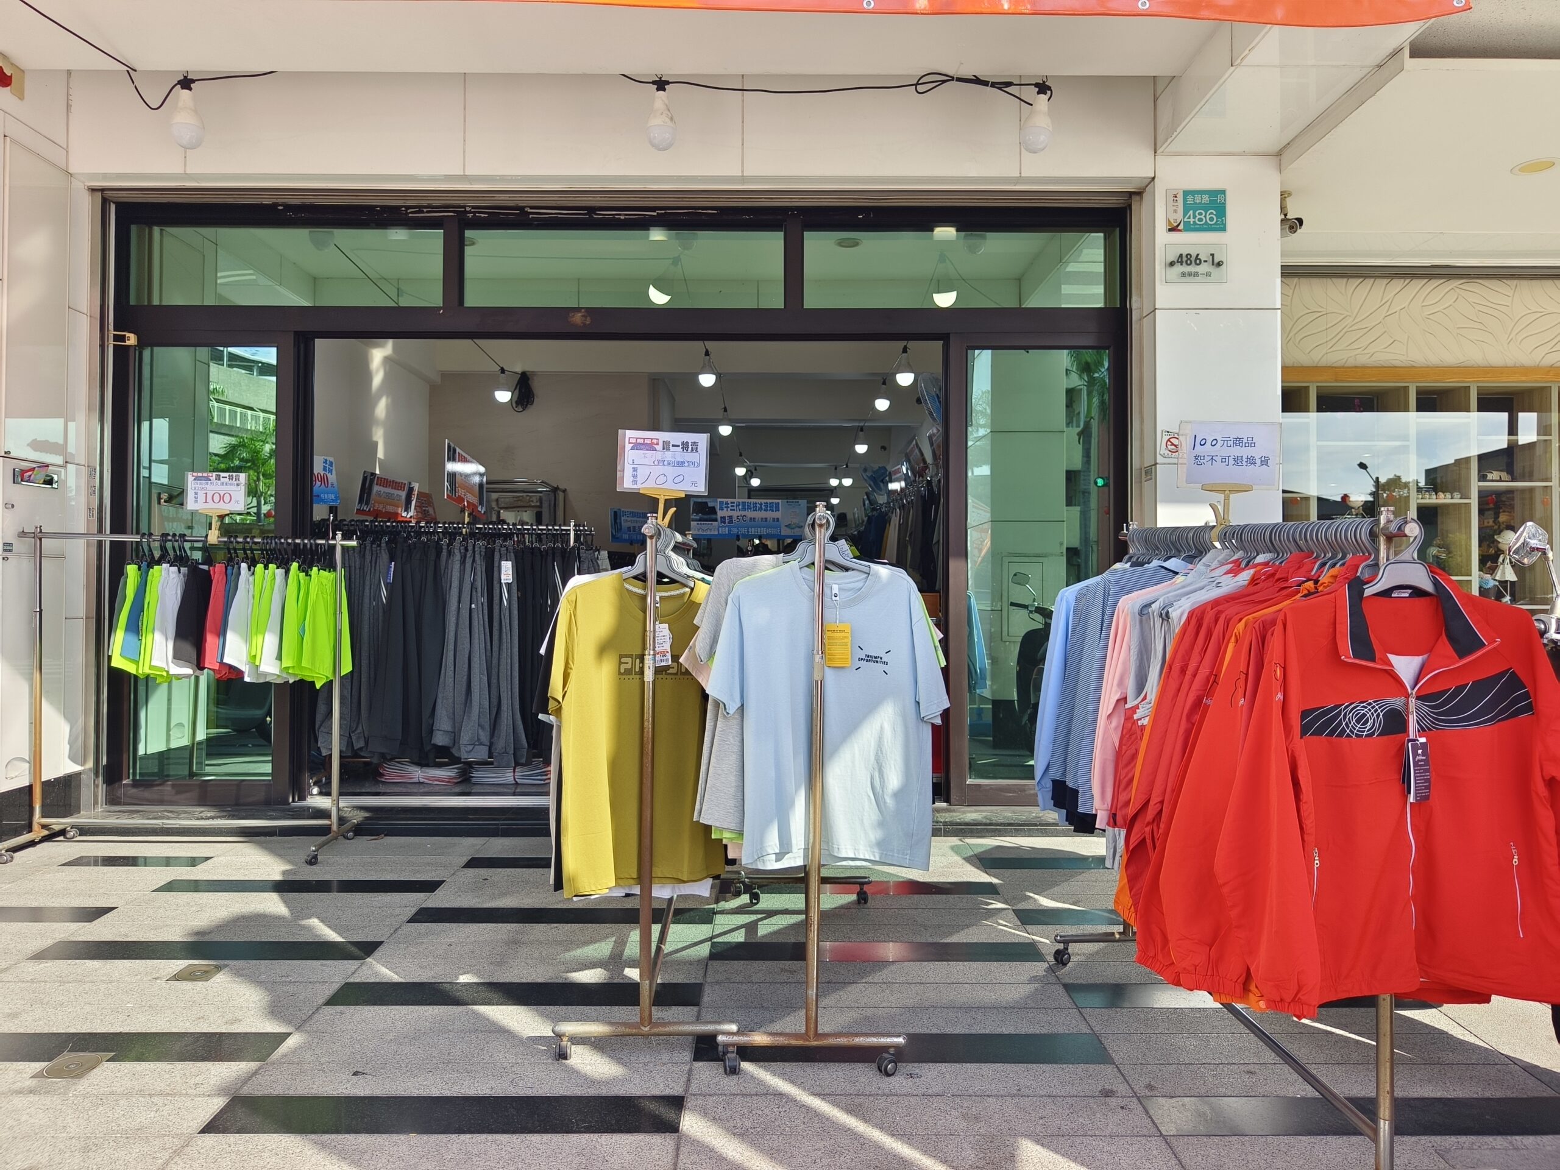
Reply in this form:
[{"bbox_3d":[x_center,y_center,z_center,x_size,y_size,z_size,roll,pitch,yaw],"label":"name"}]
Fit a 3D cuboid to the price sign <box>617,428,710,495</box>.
[{"bbox_3d":[-0.303,-0.319,2.700,0.237,0.160,0.012,2,-1,0],"label":"price sign"}]

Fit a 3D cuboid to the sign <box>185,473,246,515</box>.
[{"bbox_3d":[-2.175,-0.355,4.000,0.240,0.157,0.012,0,-1,-2],"label":"sign"}]

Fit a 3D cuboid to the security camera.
[{"bbox_3d":[2.274,-1.662,4.650,0.090,0.210,0.190,0,-1,-18],"label":"security camera"}]

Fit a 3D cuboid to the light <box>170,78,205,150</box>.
[{"bbox_3d":[-2.331,-1.857,4.080,0.117,0.278,0.117,0,-1,0],"label":"light"}]

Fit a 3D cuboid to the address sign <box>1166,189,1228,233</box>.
[{"bbox_3d":[1.776,-1.593,4.420,0.259,0.181,0.012,0,-1,0],"label":"address sign"}]

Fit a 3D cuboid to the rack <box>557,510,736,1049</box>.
[{"bbox_3d":[-0.326,0.449,2.935,0.426,1.253,1.217,0,1,-2],"label":"rack"}]

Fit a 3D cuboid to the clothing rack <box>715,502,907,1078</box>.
[{"bbox_3d":[0.082,0.434,2.881,0.422,1.285,1.203,0,1,1],"label":"clothing rack"}]

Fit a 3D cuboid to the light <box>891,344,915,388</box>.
[{"bbox_3d":[0.790,-1.397,6.600,0.115,0.270,0.115,0,-1,0],"label":"light"}]

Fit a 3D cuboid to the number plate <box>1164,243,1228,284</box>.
[{"bbox_3d":[1.772,-1.367,4.410,0.263,0.166,0.020,0,-1,0],"label":"number plate"}]

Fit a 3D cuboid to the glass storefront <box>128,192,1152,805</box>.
[{"bbox_3d":[-0.728,-0.354,4.710,4.580,2.700,0.140,0,-1,0],"label":"glass storefront"}]

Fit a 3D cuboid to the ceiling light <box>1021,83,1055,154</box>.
[{"bbox_3d":[1.012,-1.840,4.080,0.117,0.278,0.117,0,-1,0],"label":"ceiling light"}]

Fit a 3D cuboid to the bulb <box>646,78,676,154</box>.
[{"bbox_3d":[-0.466,-1.847,4.080,0.117,0.278,0.117,0,-1,0],"label":"bulb"}]

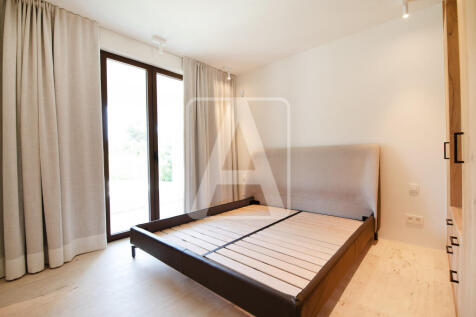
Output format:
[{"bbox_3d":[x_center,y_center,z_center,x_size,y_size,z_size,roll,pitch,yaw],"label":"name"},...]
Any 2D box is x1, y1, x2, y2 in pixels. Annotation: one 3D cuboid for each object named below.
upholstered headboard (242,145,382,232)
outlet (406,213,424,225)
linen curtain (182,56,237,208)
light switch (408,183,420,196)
[{"bbox_3d":[0.927,0.388,3.240,2.059,1.040,0.180,-2,0,41],"label":"upholstered headboard"},{"bbox_3d":[2.061,0.706,2.455,0.153,0.088,0.018,-2,0,42],"label":"outlet"},{"bbox_3d":[-0.444,-0.269,3.754,0.160,2.631,1.206,-2,0,41],"label":"linen curtain"},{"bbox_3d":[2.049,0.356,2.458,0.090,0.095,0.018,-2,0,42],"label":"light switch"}]

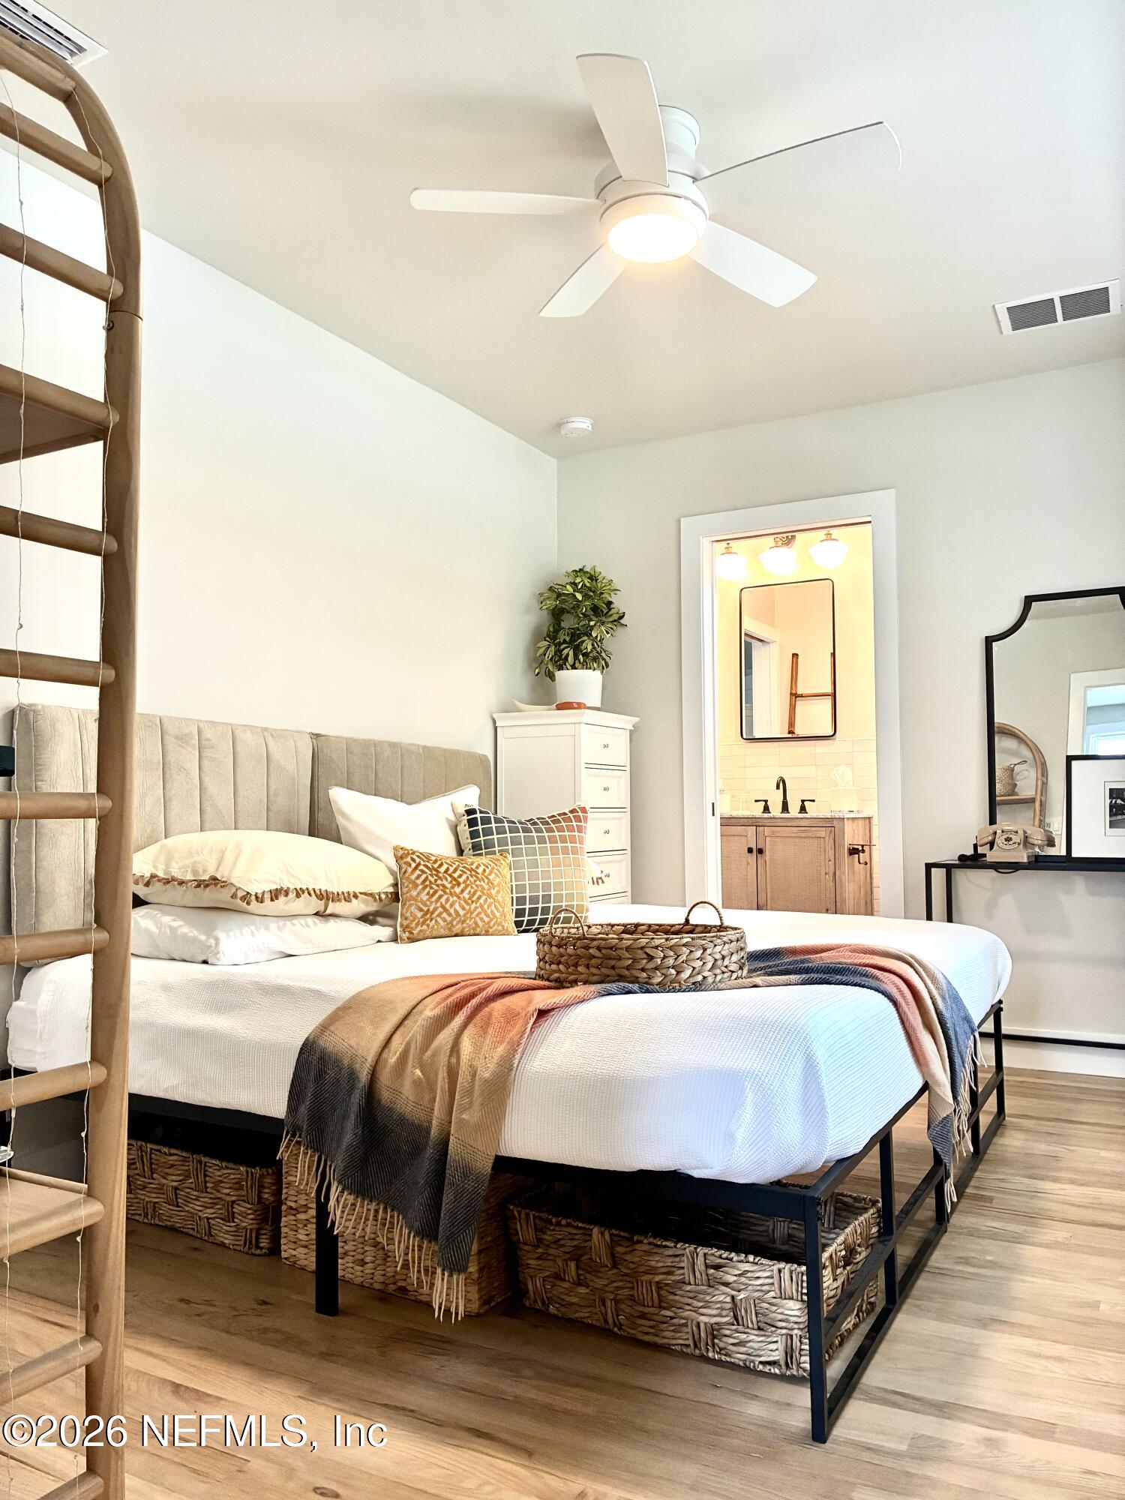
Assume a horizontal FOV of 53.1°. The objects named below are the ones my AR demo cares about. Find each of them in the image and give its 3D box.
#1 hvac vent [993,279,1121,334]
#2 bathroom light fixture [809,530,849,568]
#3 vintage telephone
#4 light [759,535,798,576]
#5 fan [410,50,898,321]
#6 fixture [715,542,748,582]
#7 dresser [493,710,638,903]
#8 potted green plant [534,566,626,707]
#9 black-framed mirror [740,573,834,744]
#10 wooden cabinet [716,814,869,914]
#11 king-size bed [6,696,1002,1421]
[{"bbox_3d":[1.576,-1.391,3.577,0.355,0.020,0.260,-2,-4,29],"label":"hvac vent"},{"bbox_3d":[1.429,-1.074,6.040,0.190,0.200,0.190,-2,-4,29],"label":"bathroom light fixture"},{"bbox_3d":[1.512,0.310,3.797,0.220,0.138,0.170,-2,-4,29],"label":"vintage telephone"},{"bbox_3d":[1.185,-1.063,6.175,0.190,0.205,0.190,-2,-4,29],"label":"light"},{"bbox_3d":[0.213,-1.310,2.621,1.100,0.271,1.100,-2,-4,29],"label":"fan"},{"bbox_3d":[0.935,-1.047,6.311,0.190,0.200,0.190,0,-3,0],"label":"fixture"},{"bbox_3d":[0.027,0.520,4.585,0.420,1.306,0.505,-2,-4,29],"label":"dresser"},{"bbox_3d":[0.070,-0.443,4.625,0.370,0.620,0.370,0,-3,0],"label":"potted green plant"},{"bbox_3d":[1.246,-0.503,6.238,0.555,0.905,0.030,-2,-4,29],"label":"black-framed mirror"},{"bbox_3d":[1.118,0.796,5.938,0.915,0.892,0.560,-2,-4,29],"label":"wooden cabinet"},{"bbox_3d":[0.020,0.494,2.986,1.914,1.182,2.006,-2,-4,29],"label":"king-size bed"}]

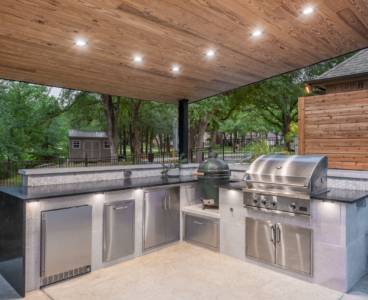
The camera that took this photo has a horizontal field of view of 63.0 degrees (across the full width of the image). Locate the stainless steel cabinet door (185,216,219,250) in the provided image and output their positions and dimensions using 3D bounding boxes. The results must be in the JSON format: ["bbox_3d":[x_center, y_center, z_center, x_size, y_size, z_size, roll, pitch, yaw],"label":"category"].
[{"bbox_3d":[0.268,1.286,4.763,0.730,0.470,0.060,1,0,44],"label":"stainless steel cabinet door"}]

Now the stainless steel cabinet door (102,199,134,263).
[{"bbox_3d":[-0.838,1.058,3.978,0.060,0.740,0.494,1,0,44],"label":"stainless steel cabinet door"}]

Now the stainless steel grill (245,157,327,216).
[{"bbox_3d":[1.309,0.426,3.895,0.895,0.690,0.670,1,0,44],"label":"stainless steel grill"}]

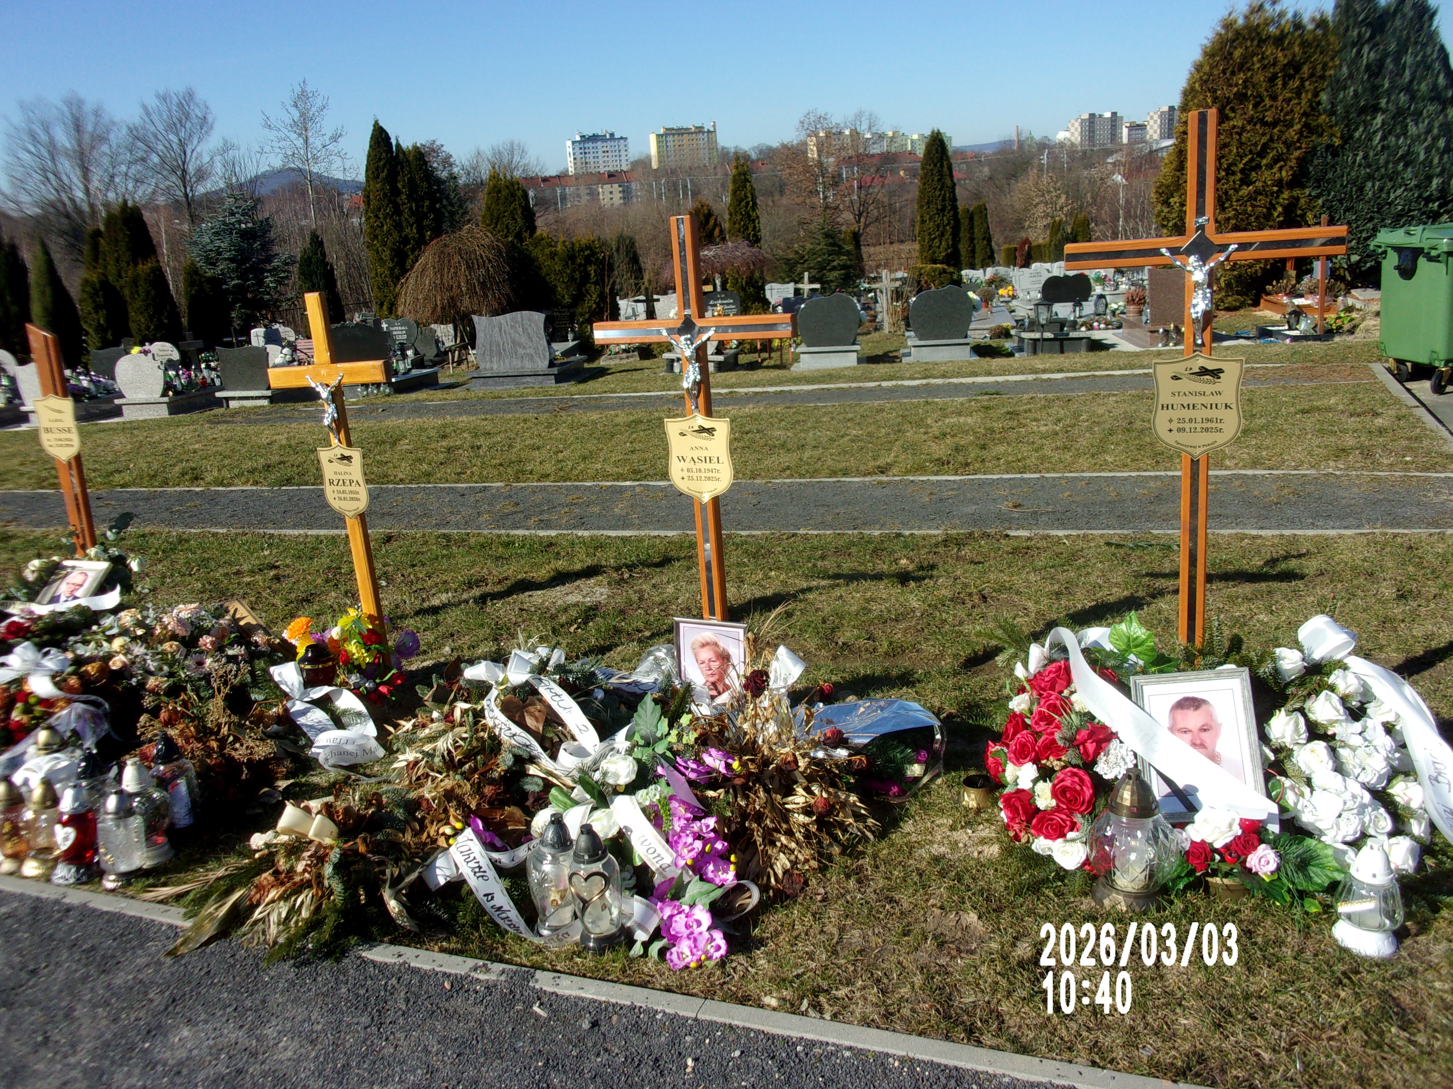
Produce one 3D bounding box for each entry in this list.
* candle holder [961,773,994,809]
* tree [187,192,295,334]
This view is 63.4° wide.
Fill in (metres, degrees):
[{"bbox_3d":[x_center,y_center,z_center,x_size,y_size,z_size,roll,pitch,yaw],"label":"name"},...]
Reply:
[{"bbox_3d":[0.677,0.664,3.160,0.090,0.065,0.090,-1,15,12],"label":"candle holder"},{"bbox_3d":[-11.354,-6.547,27.500,2.500,3.300,2.500,-10,15,-20],"label":"tree"}]

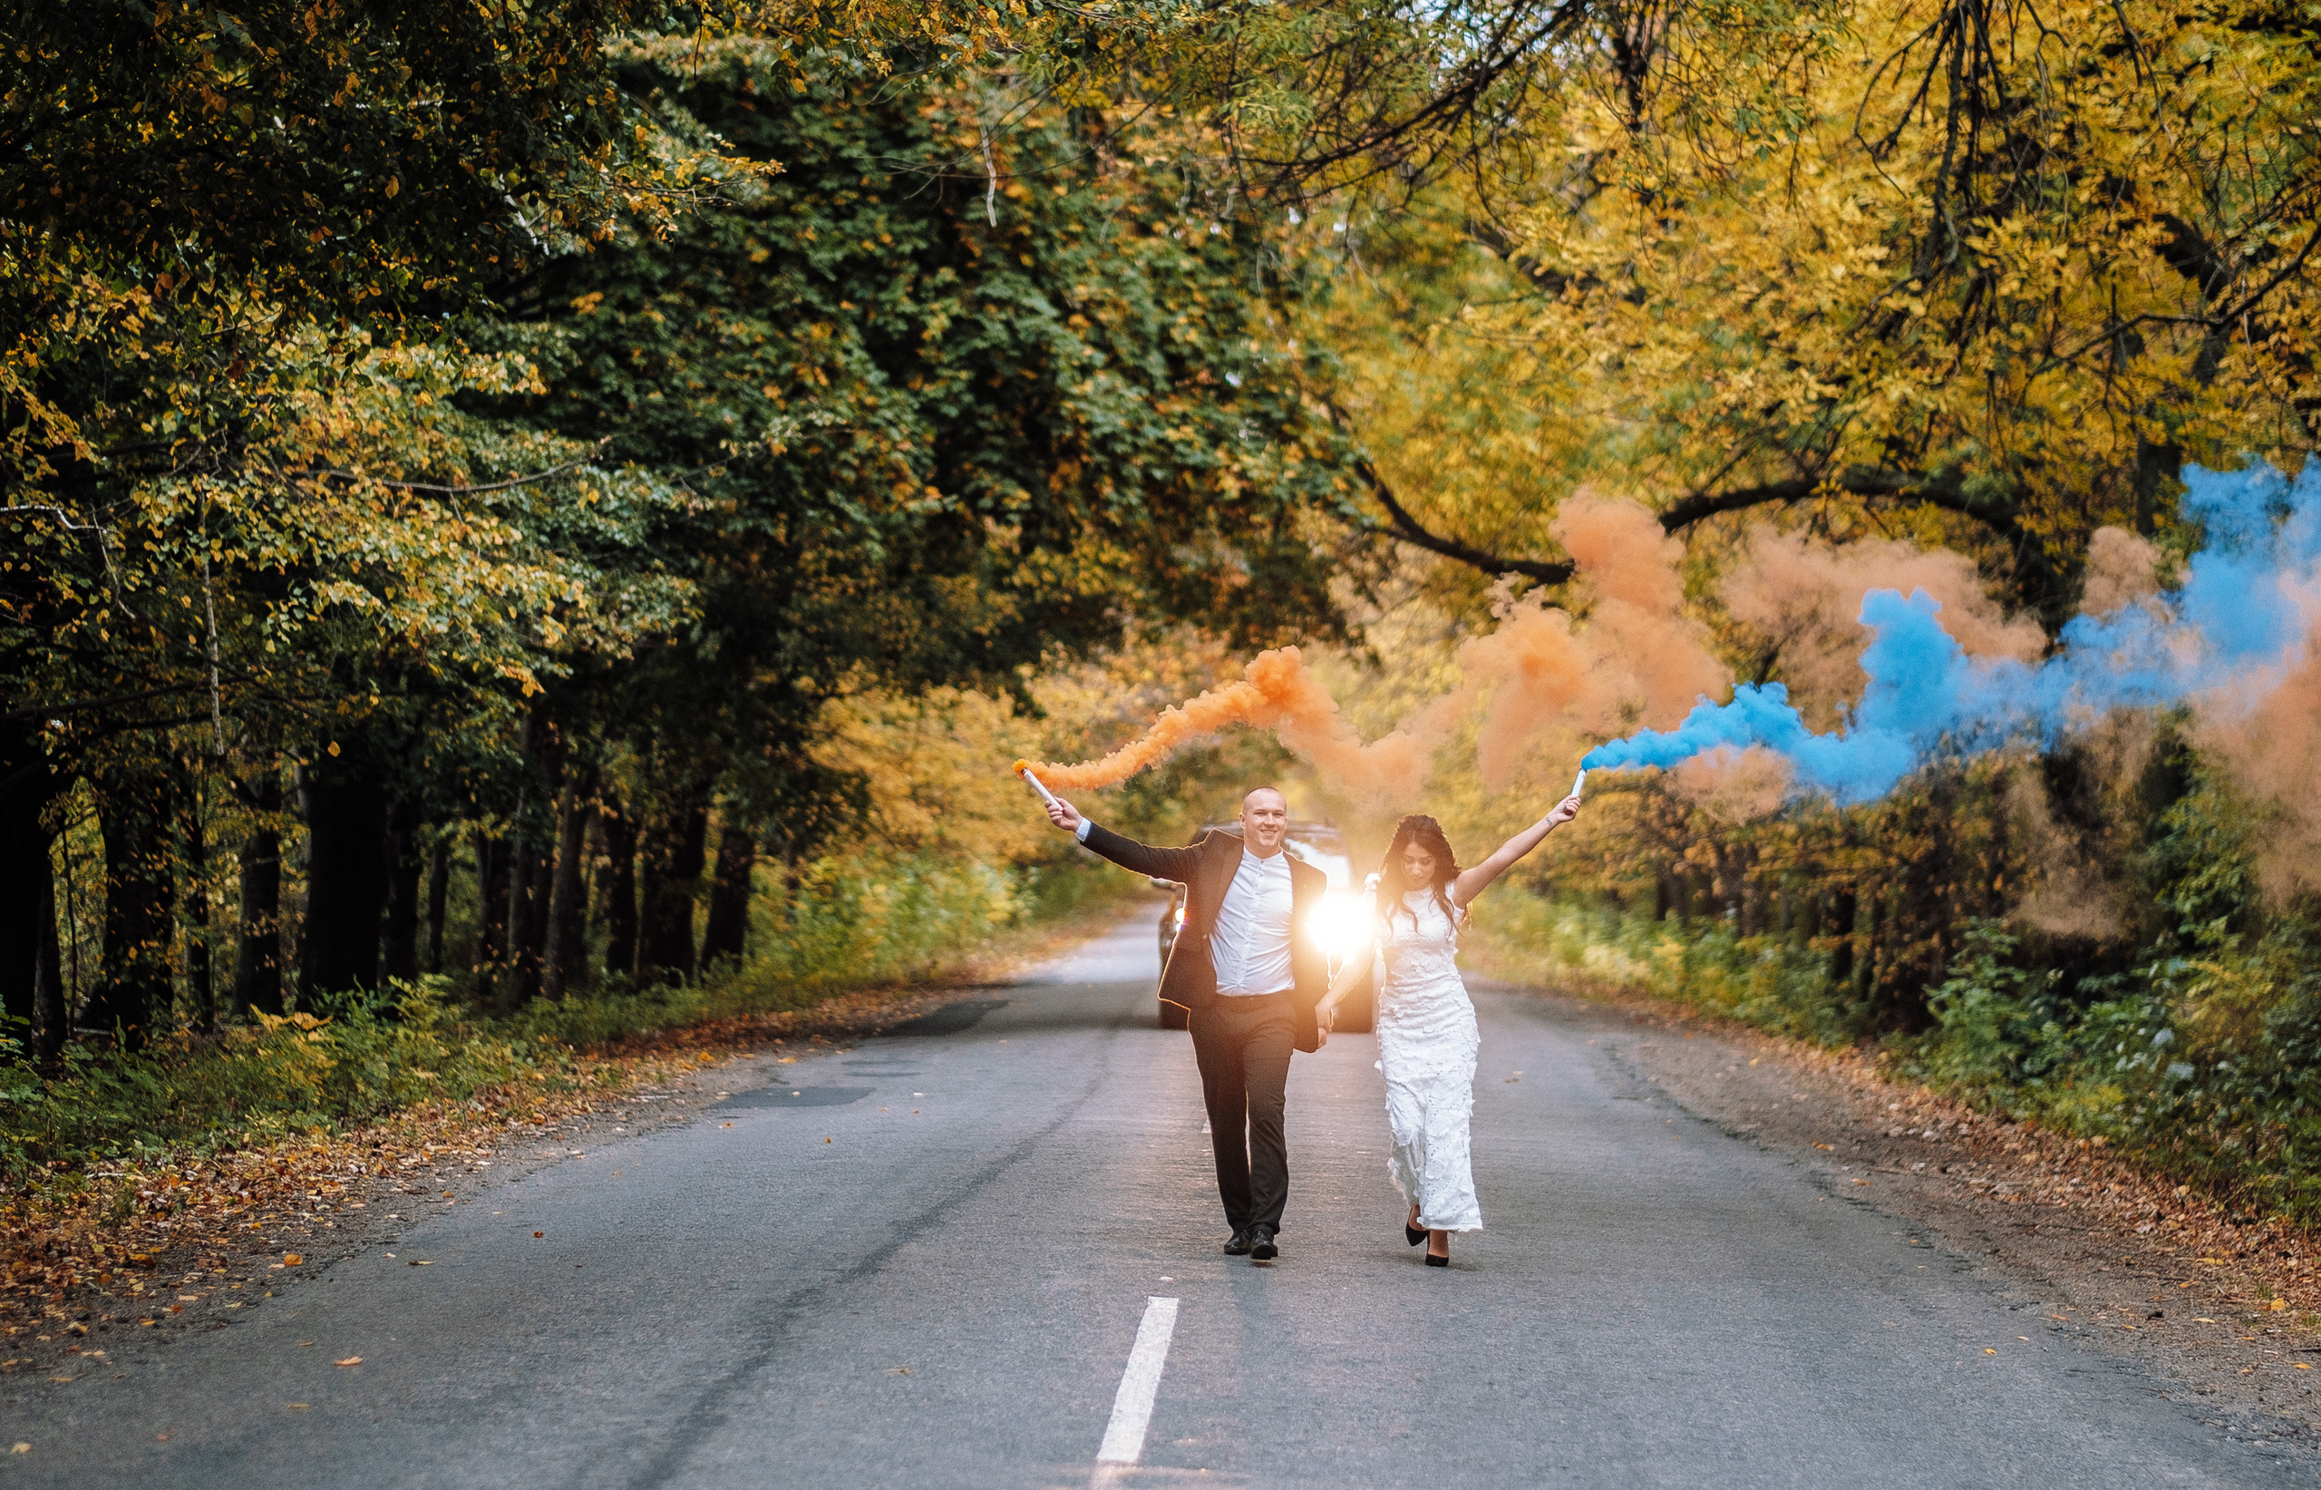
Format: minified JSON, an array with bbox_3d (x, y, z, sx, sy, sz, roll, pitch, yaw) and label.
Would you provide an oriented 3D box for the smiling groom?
[{"bbox_3d":[0.092,1.055,20.400,1.079,1.788,0.520,0,-1,2],"label":"smiling groom"}]

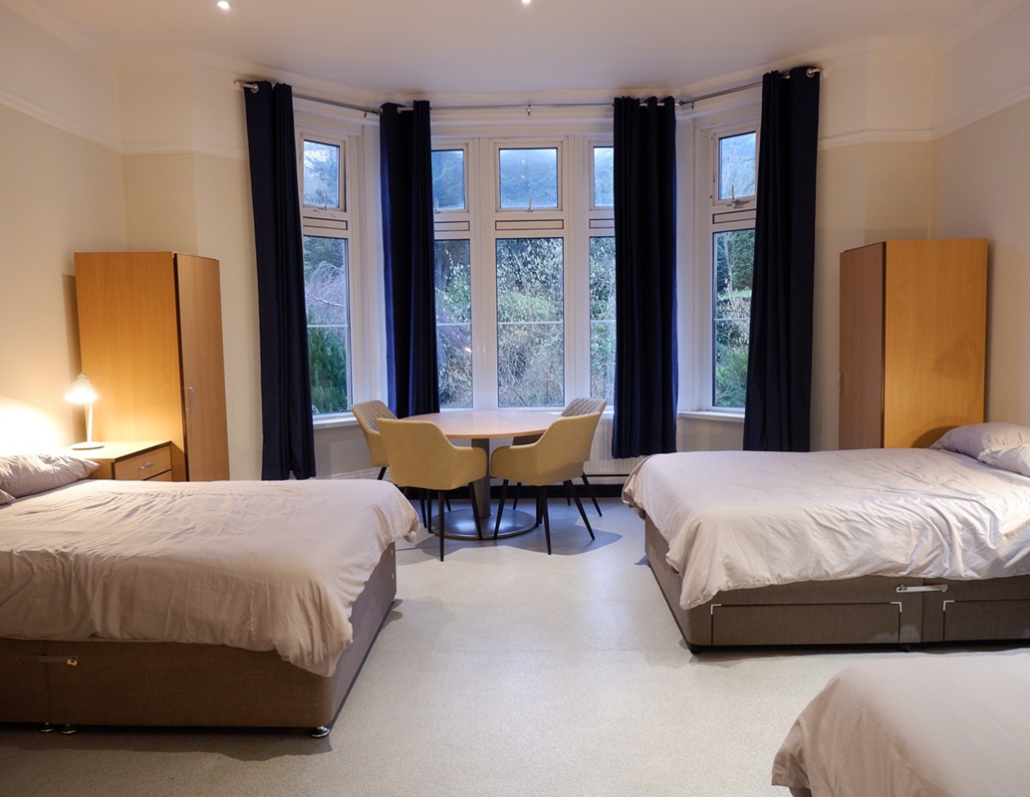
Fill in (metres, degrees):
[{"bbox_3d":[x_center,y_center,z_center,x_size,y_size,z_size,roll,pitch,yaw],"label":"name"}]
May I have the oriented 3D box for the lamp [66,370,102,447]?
[{"bbox_3d":[-2.550,0.067,4.524,0.190,0.440,0.210,2,6,32],"label":"lamp"}]

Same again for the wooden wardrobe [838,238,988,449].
[{"bbox_3d":[2.546,-0.057,4.983,0.600,1.840,0.676,-1,5,2],"label":"wooden wardrobe"}]

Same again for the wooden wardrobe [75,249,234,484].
[{"bbox_3d":[-2.331,0.022,5.027,0.605,1.870,0.662,-1,5,2],"label":"wooden wardrobe"}]

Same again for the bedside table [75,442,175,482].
[{"bbox_3d":[-2.368,0.658,4.420,0.510,0.720,0.600,-1,5,2],"label":"bedside table"}]

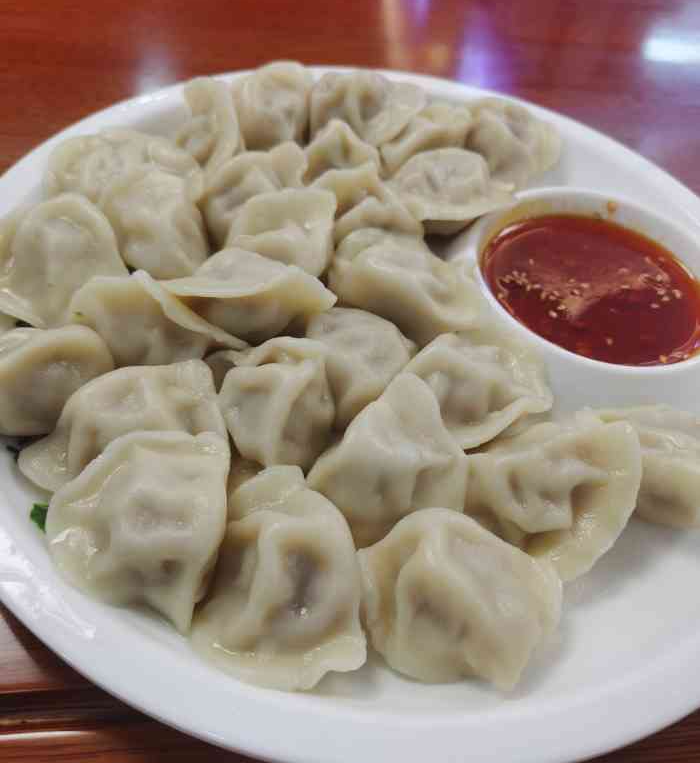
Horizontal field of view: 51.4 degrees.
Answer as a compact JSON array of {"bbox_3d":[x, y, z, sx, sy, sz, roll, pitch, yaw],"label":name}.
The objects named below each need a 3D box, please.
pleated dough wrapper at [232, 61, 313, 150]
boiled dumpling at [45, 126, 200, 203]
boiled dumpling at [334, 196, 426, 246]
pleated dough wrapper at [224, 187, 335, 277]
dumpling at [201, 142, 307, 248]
[{"bbox_3d":[-0.035,-0.126,0.336,0.038,0.033,0.048,5,52,-3],"label":"pleated dough wrapper"},{"bbox_3d":[-0.092,-0.087,0.298,0.061,0.026,0.040,9,52,0],"label":"boiled dumpling"},{"bbox_3d":[0.011,-0.055,0.271,0.043,0.028,0.035,7,51,-3],"label":"boiled dumpling"},{"bbox_3d":[-0.026,-0.054,0.275,0.044,0.030,0.042,9,52,0],"label":"pleated dough wrapper"},{"bbox_3d":[-0.038,-0.076,0.298,0.050,0.028,0.034,-33,64,-29],"label":"dumpling"}]

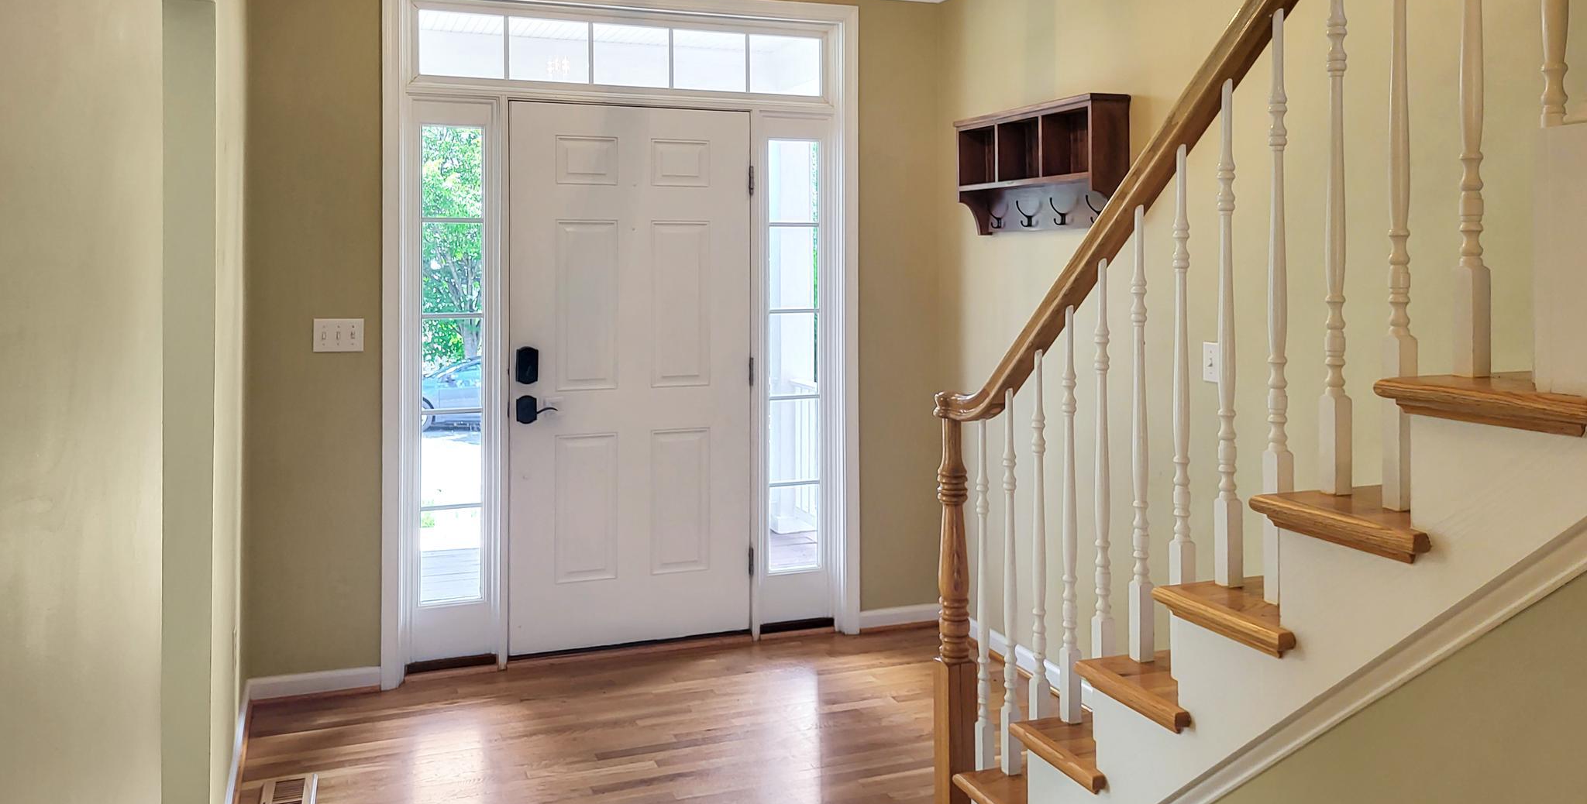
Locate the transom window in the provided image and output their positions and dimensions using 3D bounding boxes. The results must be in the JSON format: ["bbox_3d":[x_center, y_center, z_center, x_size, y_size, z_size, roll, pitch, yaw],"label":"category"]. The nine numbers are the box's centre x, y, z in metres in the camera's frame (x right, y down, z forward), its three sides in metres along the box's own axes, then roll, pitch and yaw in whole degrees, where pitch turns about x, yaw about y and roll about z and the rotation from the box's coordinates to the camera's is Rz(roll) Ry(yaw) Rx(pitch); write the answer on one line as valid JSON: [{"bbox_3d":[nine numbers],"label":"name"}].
[{"bbox_3d":[-0.608,-1.313,4.518,1.566,0.250,0.050,-2,5,-21],"label":"transom window"}]

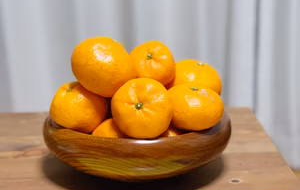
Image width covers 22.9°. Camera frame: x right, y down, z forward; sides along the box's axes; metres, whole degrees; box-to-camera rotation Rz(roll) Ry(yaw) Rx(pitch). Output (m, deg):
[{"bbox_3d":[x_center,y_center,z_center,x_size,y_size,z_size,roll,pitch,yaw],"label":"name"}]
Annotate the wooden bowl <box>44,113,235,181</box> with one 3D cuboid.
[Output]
[{"bbox_3d":[-0.015,0.052,0.922,0.233,0.067,0.233,-1,15,0],"label":"wooden bowl"}]

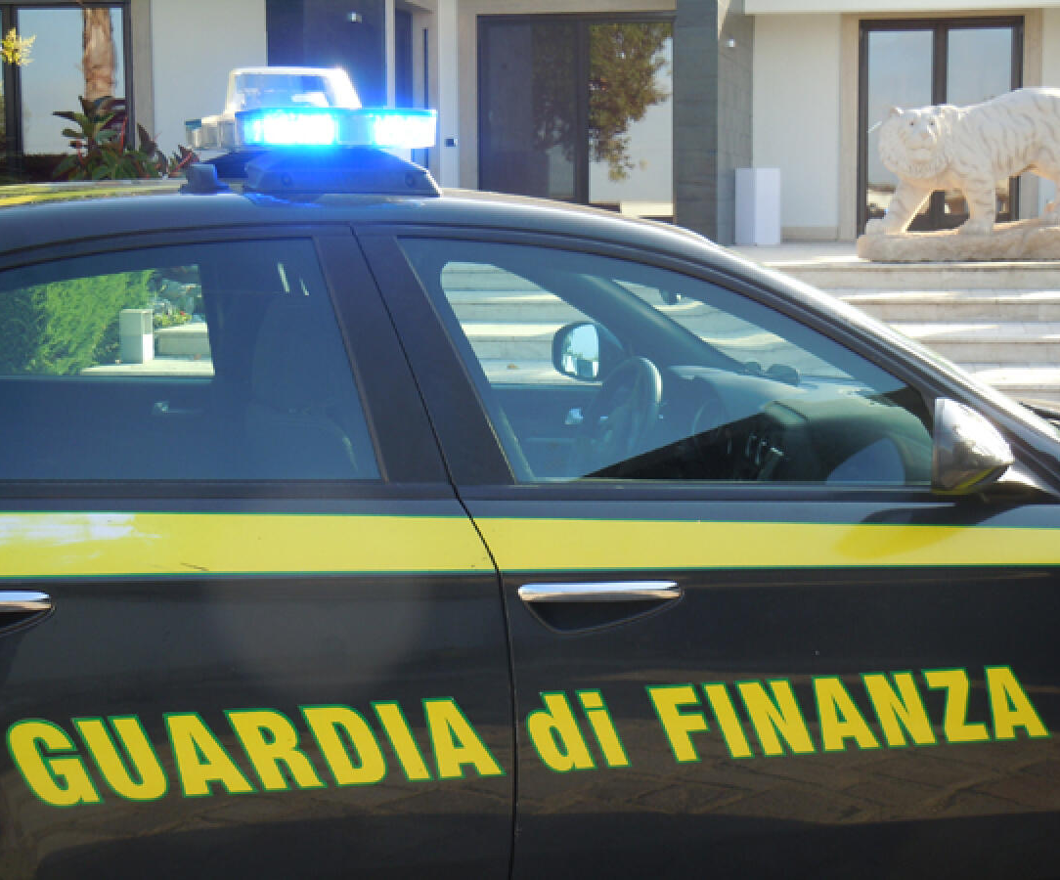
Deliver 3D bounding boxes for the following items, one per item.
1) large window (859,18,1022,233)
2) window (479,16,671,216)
[{"bbox_3d":[3.963,-3.007,19.331,1.548,2.099,0.120,1,7,7],"label":"large window"},{"bbox_3d":[0.441,-2.932,18.331,1.853,1.936,0.120,1,7,7],"label":"window"}]

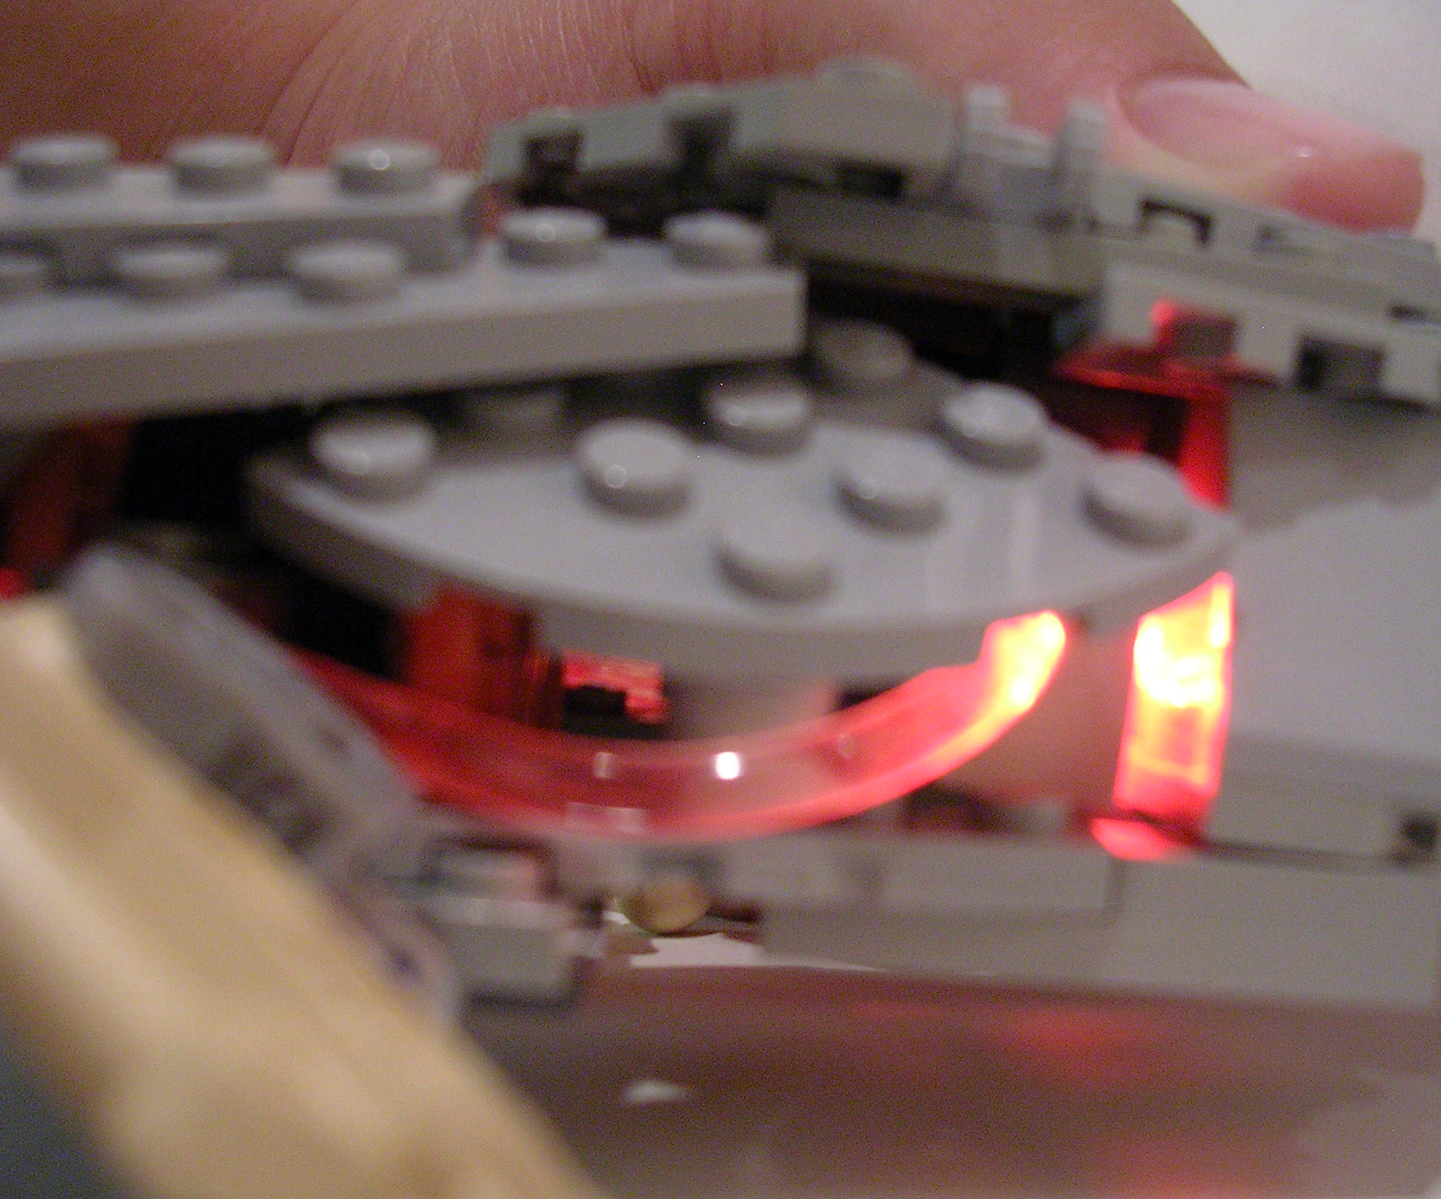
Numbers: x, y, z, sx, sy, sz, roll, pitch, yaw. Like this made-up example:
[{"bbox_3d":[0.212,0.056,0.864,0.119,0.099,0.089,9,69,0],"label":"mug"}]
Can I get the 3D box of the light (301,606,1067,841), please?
[{"bbox_3d":[-0.002,0.005,0.073,0.032,0.005,0.009,2,29,-3],"label":"light"}]

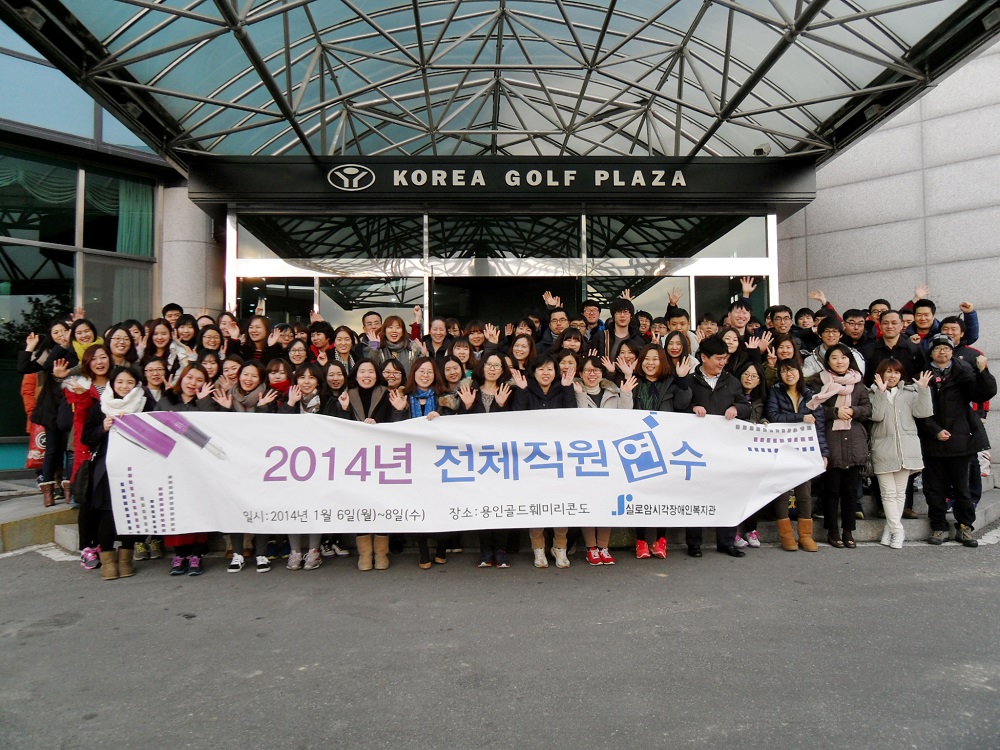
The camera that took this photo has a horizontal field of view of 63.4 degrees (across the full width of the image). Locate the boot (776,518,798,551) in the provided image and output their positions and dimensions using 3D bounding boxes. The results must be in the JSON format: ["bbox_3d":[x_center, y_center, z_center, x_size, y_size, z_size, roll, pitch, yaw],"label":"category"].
[{"bbox_3d":[2.432,1.347,6.830,0.120,0.260,0.270,0,-2,-3],"label":"boot"}]

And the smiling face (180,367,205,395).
[{"bbox_3d":[-2.290,0.048,6.030,0.175,0.225,0.175,13,-3,-17],"label":"smiling face"}]

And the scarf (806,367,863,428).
[{"bbox_3d":[2.767,0.207,6.700,0.430,0.500,0.250,-1,-3,18],"label":"scarf"}]

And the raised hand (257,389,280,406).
[{"bbox_3d":[-1.717,0.167,6.000,0.165,0.110,0.055,-38,5,-3],"label":"raised hand"}]

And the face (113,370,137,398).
[{"bbox_3d":[-2.837,0.076,6.120,0.165,0.210,0.150,1,-3,-21],"label":"face"}]

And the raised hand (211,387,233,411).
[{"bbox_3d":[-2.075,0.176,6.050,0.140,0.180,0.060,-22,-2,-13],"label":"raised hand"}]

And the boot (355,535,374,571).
[{"bbox_3d":[-1.030,1.343,6.140,0.120,0.245,0.270,0,-3,-13],"label":"boot"}]

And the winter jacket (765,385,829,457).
[{"bbox_3d":[2.438,0.391,6.650,0.520,0.640,0.340,-1,-3,12],"label":"winter jacket"}]

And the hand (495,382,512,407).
[{"bbox_3d":[0.026,0.145,6.000,0.140,0.185,0.070,5,-3,0],"label":"hand"}]

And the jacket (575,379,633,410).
[{"bbox_3d":[0.814,0.356,6.330,0.480,0.680,0.300,0,-2,5],"label":"jacket"}]

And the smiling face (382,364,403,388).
[{"bbox_3d":[-0.877,0.012,6.570,0.150,0.205,0.150,0,-3,-5],"label":"smiling face"}]

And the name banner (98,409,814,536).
[{"bbox_3d":[-0.124,0.714,6.080,5.360,0.910,0.250,0,-3,-6],"label":"name banner"}]

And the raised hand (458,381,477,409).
[{"bbox_3d":[-0.248,0.147,6.000,0.145,0.200,0.070,-2,-3,-2],"label":"raised hand"}]

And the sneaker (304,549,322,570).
[{"bbox_3d":[-1.416,1.404,6.140,0.105,0.125,0.260,0,-3,2],"label":"sneaker"}]

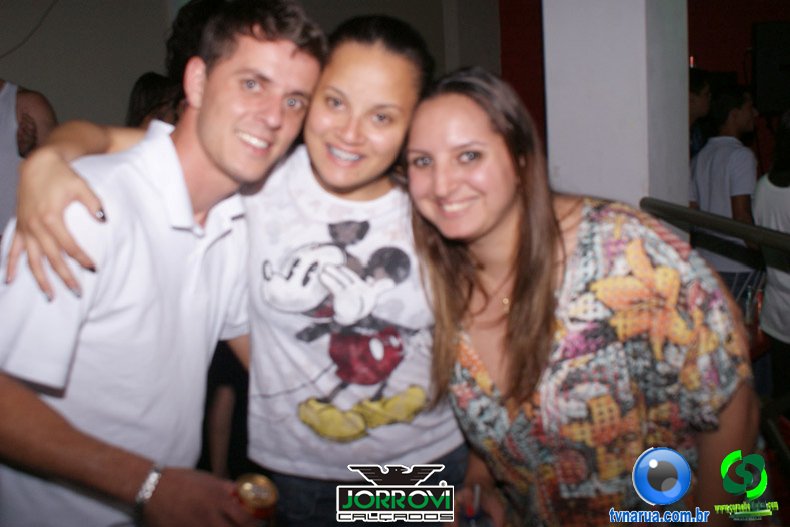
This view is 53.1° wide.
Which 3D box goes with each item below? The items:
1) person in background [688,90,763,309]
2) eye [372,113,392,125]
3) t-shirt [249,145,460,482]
[{"bbox_3d":[1.673,-0.039,4.000,0.290,1.700,0.450,-8,9,-27],"label":"person in background"},{"bbox_3d":[-0.017,-0.193,1.050,0.026,0.012,0.015,18,6,3],"label":"eye"},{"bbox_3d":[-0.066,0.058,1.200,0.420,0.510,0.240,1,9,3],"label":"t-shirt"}]

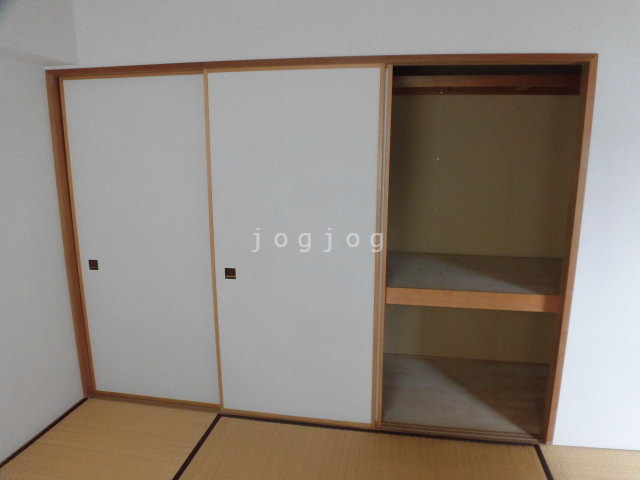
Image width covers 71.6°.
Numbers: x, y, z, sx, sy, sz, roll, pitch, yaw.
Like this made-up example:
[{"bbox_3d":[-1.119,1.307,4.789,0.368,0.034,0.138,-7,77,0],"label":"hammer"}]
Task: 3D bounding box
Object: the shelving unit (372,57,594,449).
[{"bbox_3d":[0.791,0.034,2.524,0.860,1.823,0.793,2,12,9],"label":"shelving unit"}]

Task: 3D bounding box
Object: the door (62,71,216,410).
[{"bbox_3d":[-0.940,0.042,2.405,0.820,1.800,0.045,2,12,9],"label":"door"}]

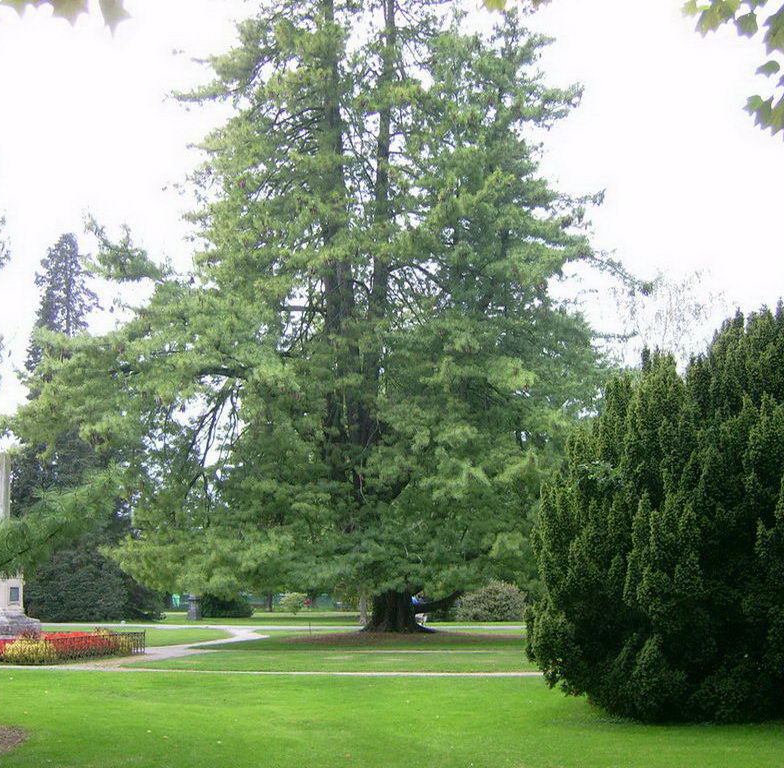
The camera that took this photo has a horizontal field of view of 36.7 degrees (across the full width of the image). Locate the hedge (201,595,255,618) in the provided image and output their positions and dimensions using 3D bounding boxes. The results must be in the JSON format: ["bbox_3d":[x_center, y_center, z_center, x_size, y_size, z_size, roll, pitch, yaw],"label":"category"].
[{"bbox_3d":[-9.776,13.317,70.766,3.200,1.550,2.200,1,-10,-4],"label":"hedge"}]

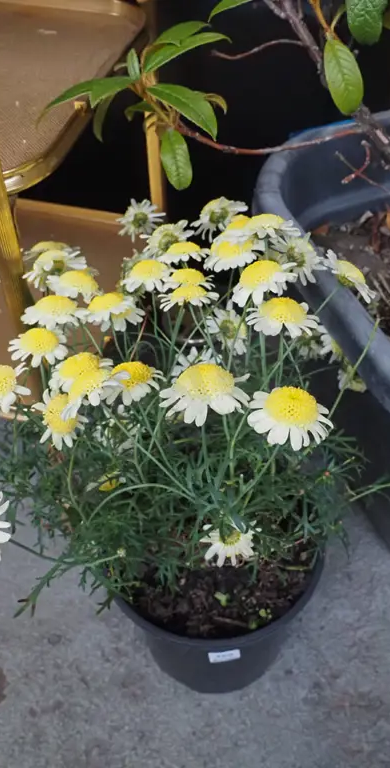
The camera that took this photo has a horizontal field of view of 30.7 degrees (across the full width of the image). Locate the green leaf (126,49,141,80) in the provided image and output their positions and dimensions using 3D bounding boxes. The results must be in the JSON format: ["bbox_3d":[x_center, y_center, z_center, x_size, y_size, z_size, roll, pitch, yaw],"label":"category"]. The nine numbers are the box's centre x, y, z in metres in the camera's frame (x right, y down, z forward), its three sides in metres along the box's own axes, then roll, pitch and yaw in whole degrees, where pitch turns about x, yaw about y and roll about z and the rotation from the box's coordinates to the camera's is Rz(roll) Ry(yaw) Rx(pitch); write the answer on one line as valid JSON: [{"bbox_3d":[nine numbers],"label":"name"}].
[{"bbox_3d":[-0.050,-0.266,0.590,0.013,0.009,0.041,-9,61,-2],"label":"green leaf"}]

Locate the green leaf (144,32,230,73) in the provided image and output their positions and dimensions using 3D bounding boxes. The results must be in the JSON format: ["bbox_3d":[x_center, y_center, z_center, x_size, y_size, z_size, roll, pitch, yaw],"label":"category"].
[{"bbox_3d":[-0.005,-0.281,0.599,0.083,0.015,0.026,-26,49,-19],"label":"green leaf"}]

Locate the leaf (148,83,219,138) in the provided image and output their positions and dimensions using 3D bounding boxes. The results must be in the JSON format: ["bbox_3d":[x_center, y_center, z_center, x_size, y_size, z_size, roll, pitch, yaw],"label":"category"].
[{"bbox_3d":[-0.008,-0.223,0.573,0.075,0.014,0.027,41,58,16],"label":"leaf"}]

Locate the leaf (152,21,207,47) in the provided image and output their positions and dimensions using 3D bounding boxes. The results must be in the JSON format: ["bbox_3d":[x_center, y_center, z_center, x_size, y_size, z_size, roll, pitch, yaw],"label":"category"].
[{"bbox_3d":[-0.014,-0.303,0.615,0.072,0.013,0.025,-36,54,-28],"label":"leaf"}]

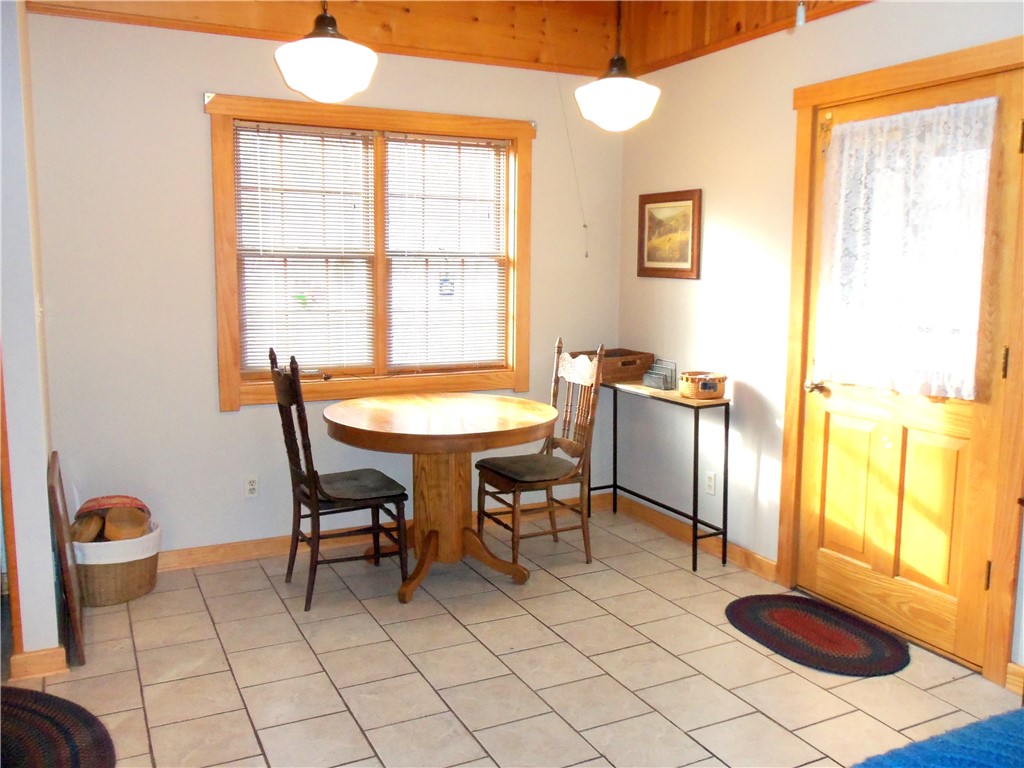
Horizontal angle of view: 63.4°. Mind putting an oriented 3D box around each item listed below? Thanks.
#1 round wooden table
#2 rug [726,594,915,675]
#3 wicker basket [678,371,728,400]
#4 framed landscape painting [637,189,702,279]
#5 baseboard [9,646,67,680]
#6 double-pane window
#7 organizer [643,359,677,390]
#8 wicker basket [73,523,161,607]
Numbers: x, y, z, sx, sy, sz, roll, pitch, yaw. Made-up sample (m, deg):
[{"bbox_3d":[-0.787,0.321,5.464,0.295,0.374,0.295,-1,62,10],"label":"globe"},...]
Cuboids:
[{"bbox_3d":[-0.325,0.505,3.862,1.121,0.775,1.121,1,8,0],"label":"round wooden table"},{"bbox_3d":[1.219,0.981,3.320,0.513,0.014,0.753,-3,9,-27],"label":"rug"},{"bbox_3d":[0.955,0.006,4.159,0.190,0.110,0.197,0,8,-3],"label":"wicker basket"},{"bbox_3d":[0.843,-0.803,4.478,0.024,0.451,0.524,-3,9,-27],"label":"framed landscape painting"},{"bbox_3d":[-1.641,0.967,2.875,0.172,0.089,0.025,-3,9,-27],"label":"baseboard"},{"bbox_3d":[-0.644,-0.633,4.204,1.661,1.431,0.077,-3,9,-27],"label":"double-pane window"},{"bbox_3d":[0.796,-0.058,4.489,0.099,0.141,0.226,-3,9,-27],"label":"organizer"},{"bbox_3d":[-1.751,0.767,3.627,0.389,0.289,0.389,-3,9,-27],"label":"wicker basket"}]

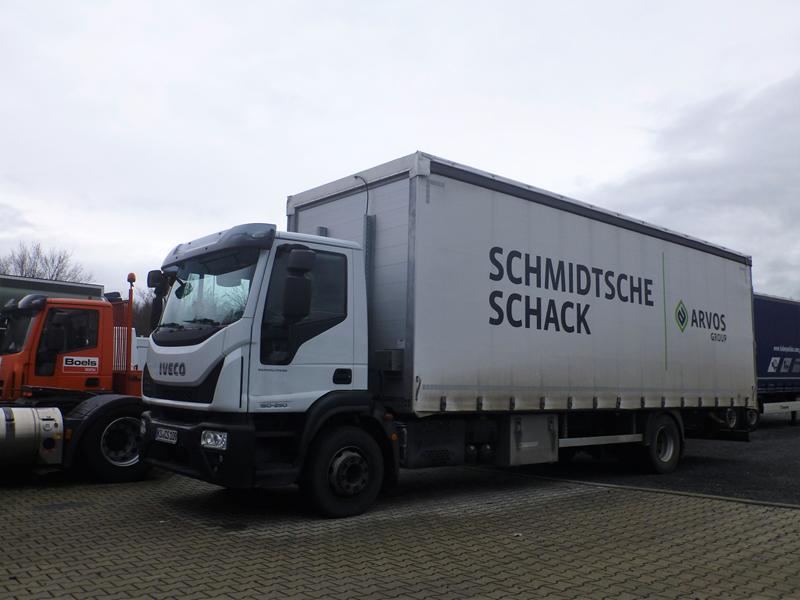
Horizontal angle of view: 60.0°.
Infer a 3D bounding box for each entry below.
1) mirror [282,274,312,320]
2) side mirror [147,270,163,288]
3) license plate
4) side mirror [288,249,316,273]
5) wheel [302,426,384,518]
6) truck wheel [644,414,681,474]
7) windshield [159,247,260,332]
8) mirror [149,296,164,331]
[{"bbox_3d":[-0.901,-0.013,6.098,0.160,0.420,0.240,7,-9,-41],"label":"mirror"},{"bbox_3d":[-2.885,-0.242,8.196,0.140,0.200,0.210,7,-9,-41],"label":"side mirror"},{"bbox_3d":[-2.244,1.313,6.670,0.020,0.110,0.520,7,-9,-41],"label":"license plate"},{"bbox_3d":[-0.885,-0.356,6.227,0.210,0.215,0.125,-4,-8,36],"label":"side mirror"},{"bbox_3d":[-0.578,1.651,6.752,0.875,0.875,0.290,7,-9,-41],"label":"wheel"},{"bbox_3d":[3.987,2.209,10.724,0.875,0.875,0.310,7,-9,-41],"label":"truck wheel"},{"bbox_3d":[-2.123,-0.024,6.912,0.270,0.830,2.030,21,-18,-38],"label":"windshield"},{"bbox_3d":[-2.835,0.159,8.172,0.160,0.420,0.240,7,-9,-41],"label":"mirror"}]

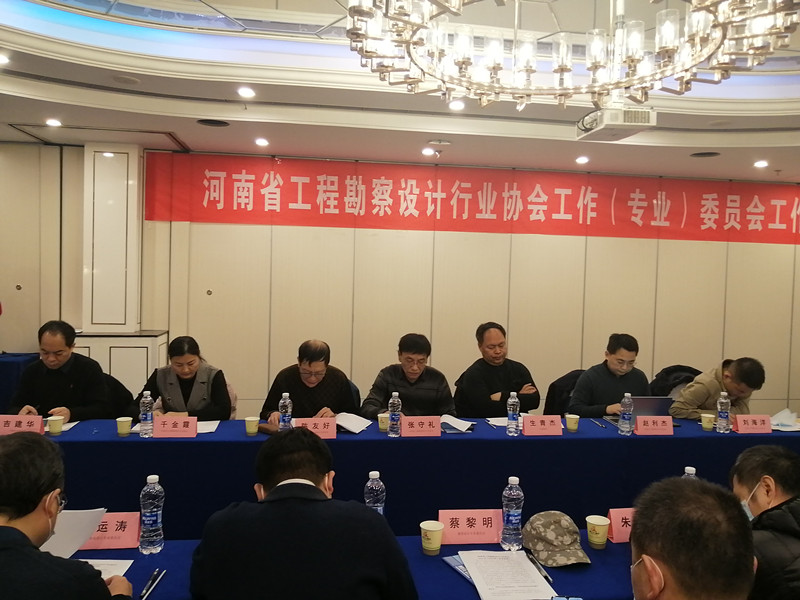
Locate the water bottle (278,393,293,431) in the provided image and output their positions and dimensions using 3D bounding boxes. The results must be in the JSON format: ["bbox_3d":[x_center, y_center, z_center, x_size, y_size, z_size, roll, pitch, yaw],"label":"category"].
[{"bbox_3d":[-0.584,0.587,3.187,0.066,0.222,0.066,1,2,-8],"label":"water bottle"}]

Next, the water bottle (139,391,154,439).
[{"bbox_3d":[-1.303,0.592,3.223,0.068,0.226,0.068,1,2,-8],"label":"water bottle"}]

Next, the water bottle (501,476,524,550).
[{"bbox_3d":[0.349,0.653,1.912,0.066,0.222,0.066,1,2,-8],"label":"water bottle"}]

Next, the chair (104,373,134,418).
[{"bbox_3d":[-1.950,0.926,3.839,0.500,0.930,0.580,1,2,-8],"label":"chair"}]

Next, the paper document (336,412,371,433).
[{"bbox_3d":[-0.283,0.695,3.512,0.210,0.055,0.280,2,2,15],"label":"paper document"}]

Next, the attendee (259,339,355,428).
[{"bbox_3d":[-0.555,0.840,3.704,0.532,1.212,0.720,1,2,-8],"label":"attendee"}]

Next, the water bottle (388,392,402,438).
[{"bbox_3d":[-0.024,0.612,3.324,0.067,0.222,0.067,1,2,-8],"label":"water bottle"}]

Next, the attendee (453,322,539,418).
[{"bbox_3d":[0.618,0.812,3.888,0.567,1.328,0.740,1,2,-11],"label":"attendee"}]

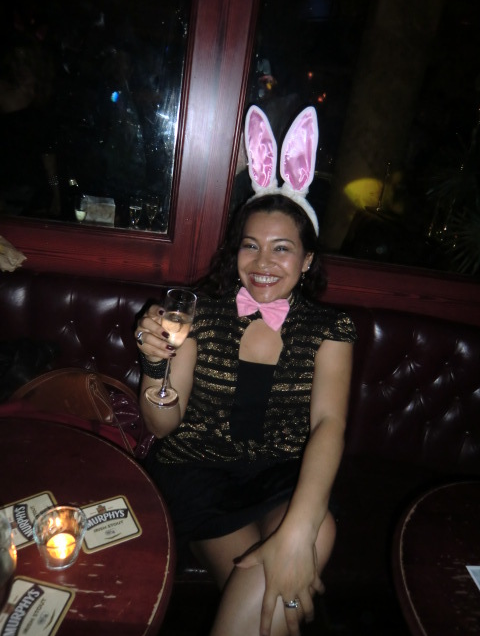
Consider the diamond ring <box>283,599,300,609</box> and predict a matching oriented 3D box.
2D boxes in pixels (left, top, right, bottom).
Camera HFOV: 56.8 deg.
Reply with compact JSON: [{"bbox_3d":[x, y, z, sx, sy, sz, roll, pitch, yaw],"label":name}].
[{"bbox_3d":[0.075,0.417,0.650,0.021,0.007,0.023,-6,-9,-9],"label":"diamond ring"}]

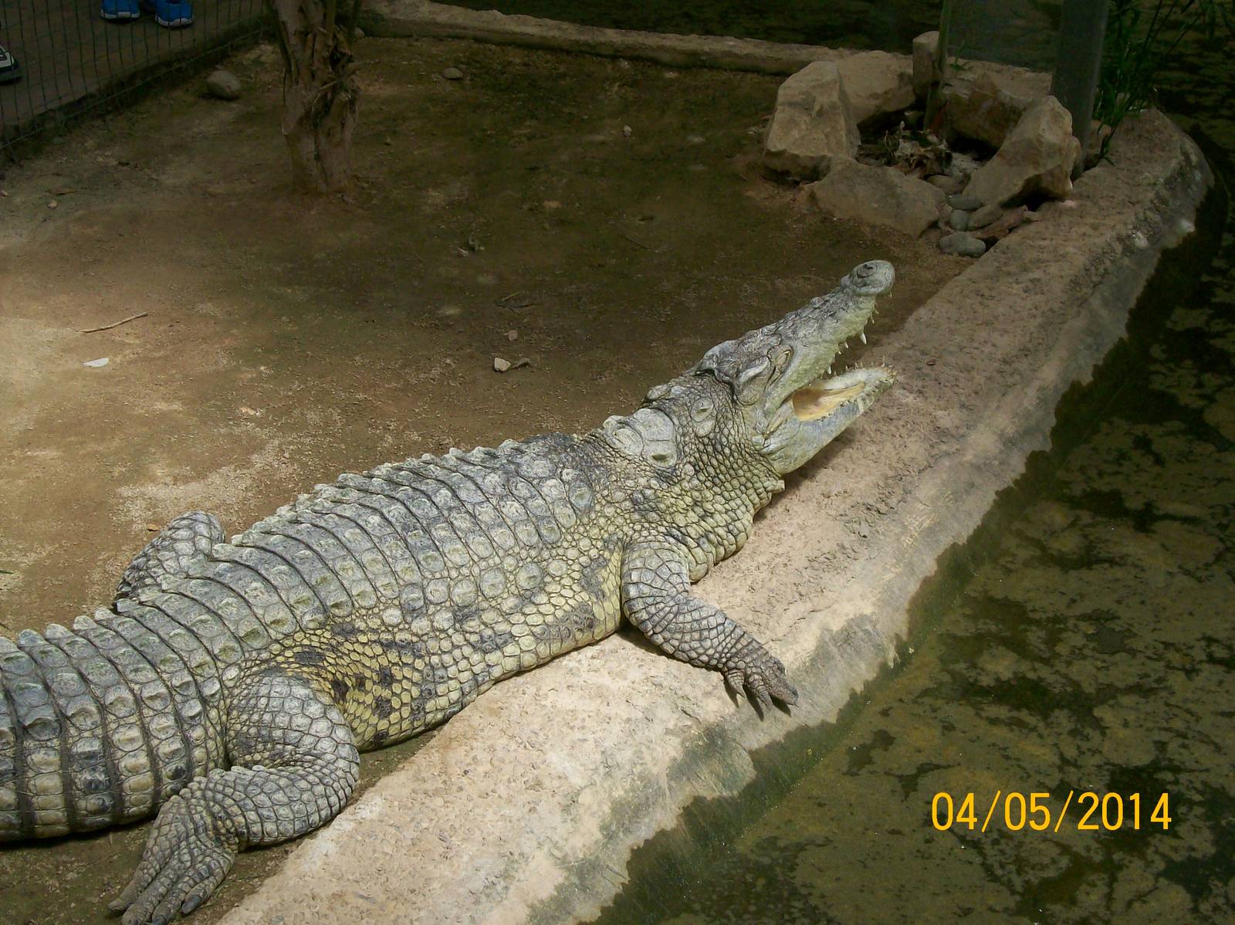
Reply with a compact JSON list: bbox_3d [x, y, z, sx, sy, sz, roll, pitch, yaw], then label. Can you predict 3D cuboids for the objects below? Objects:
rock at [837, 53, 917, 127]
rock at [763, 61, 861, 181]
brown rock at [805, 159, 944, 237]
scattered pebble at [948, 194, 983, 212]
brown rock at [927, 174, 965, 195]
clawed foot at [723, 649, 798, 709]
[{"bbox_3d":[0.620,-0.901,4.801,0.190,0.150,0.180,-4,30,-7],"label":"rock"},{"bbox_3d":[0.440,-0.771,4.513,0.205,0.250,0.150,5,30,10],"label":"rock"},{"bbox_3d":[0.556,-0.569,4.287,0.290,0.120,0.150,17,34,27],"label":"brown rock"},{"bbox_3d":[0.756,-0.565,4.342,0.077,0.035,0.050,-1,29,0],"label":"scattered pebble"},{"bbox_3d":[0.727,-0.616,4.423,0.080,0.045,0.060,4,30,9],"label":"brown rock"},{"bbox_3d":[0.200,0.301,2.785,0.080,0.050,0.112,-20,35,-31],"label":"clawed foot"}]

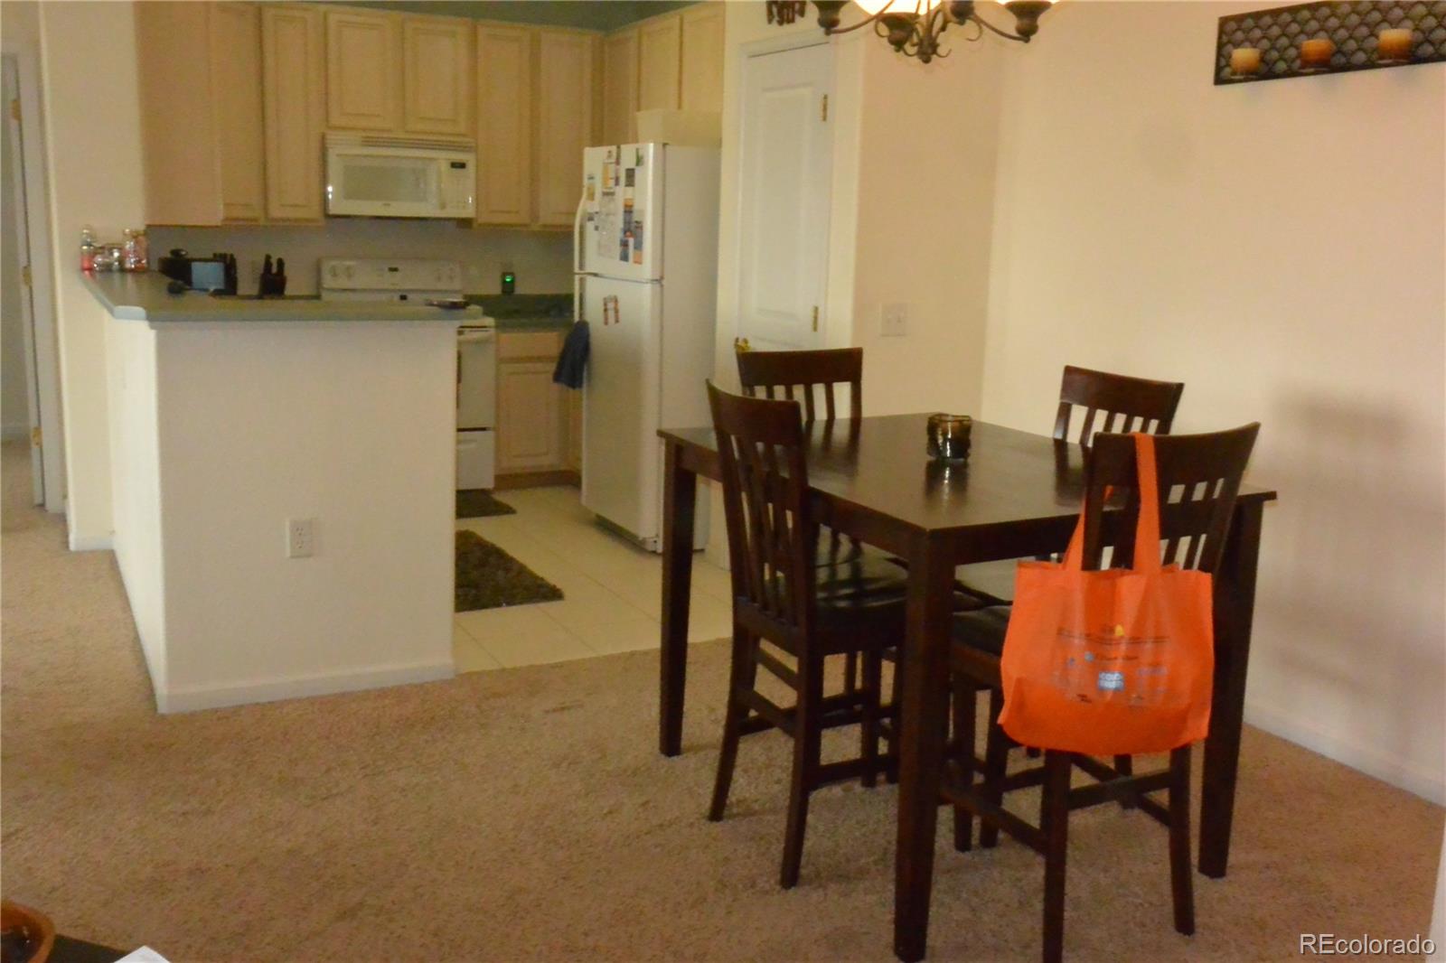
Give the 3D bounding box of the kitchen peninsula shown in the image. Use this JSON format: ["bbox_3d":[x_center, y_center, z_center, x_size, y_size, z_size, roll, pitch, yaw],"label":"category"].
[{"bbox_3d":[-1.652,-0.115,4.769,1.033,1.165,2.124,-4,12,-27],"label":"kitchen peninsula"}]

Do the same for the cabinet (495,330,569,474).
[{"bbox_3d":[-1.130,-0.476,7.168,0.390,0.757,0.603,-4,12,-27],"label":"cabinet"}]

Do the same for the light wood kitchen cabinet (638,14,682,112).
[{"bbox_3d":[-0.173,-1.986,6.548,0.318,0.525,0.495,-4,12,-27],"label":"light wood kitchen cabinet"}]

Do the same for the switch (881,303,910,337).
[{"bbox_3d":[0.618,-0.575,4.718,0.118,0.117,0.012,-4,12,-27],"label":"switch"}]

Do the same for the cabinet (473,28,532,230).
[{"bbox_3d":[-1.213,-1.869,7.029,0.315,1.023,0.320,-4,12,-27],"label":"cabinet"}]

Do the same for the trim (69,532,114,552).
[{"bbox_3d":[-2.645,0.255,5.553,0.171,0.077,0.015,-4,12,-27],"label":"trim"}]

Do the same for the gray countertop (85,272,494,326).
[{"bbox_3d":[-1.634,-0.663,4.570,0.957,0.040,2.250,-4,12,-27],"label":"gray countertop"}]

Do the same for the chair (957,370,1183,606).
[{"bbox_3d":[0.767,0.281,3.335,0.542,1.086,0.456,-4,12,-27],"label":"chair"}]

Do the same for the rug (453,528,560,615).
[{"bbox_3d":[-1.180,0.351,5.377,0.705,0.020,1.170,-4,12,-27],"label":"rug"}]

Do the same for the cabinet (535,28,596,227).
[{"bbox_3d":[-0.899,-1.887,7.167,0.355,1.013,0.327,-4,12,-27],"label":"cabinet"}]

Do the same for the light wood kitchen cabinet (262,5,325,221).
[{"bbox_3d":[-2.133,-1.801,6.534,0.285,1.013,0.327,-4,12,-27],"label":"light wood kitchen cabinet"}]

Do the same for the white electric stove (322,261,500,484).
[{"bbox_3d":[-1.644,-0.535,6.881,0.756,1.180,0.650,-4,12,-27],"label":"white electric stove"}]

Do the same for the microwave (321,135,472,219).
[{"bbox_3d":[-1.689,-1.553,6.799,0.754,0.395,0.395,-4,12,-27],"label":"microwave"}]

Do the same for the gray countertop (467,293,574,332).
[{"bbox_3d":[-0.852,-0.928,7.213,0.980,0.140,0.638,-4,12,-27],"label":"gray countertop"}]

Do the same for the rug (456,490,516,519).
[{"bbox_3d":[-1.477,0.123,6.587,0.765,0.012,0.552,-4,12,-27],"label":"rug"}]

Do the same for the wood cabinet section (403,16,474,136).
[{"bbox_3d":[-1.524,-2.098,6.918,0.378,0.595,0.320,-4,12,-27],"label":"wood cabinet section"}]

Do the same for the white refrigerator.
[{"bbox_3d":[-0.159,-0.602,5.968,0.805,1.725,0.745,-4,12,-27],"label":"white refrigerator"}]

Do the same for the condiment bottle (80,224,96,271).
[{"bbox_3d":[-2.534,-0.928,5.284,0.052,0.173,0.052,-4,12,-27],"label":"condiment bottle"}]

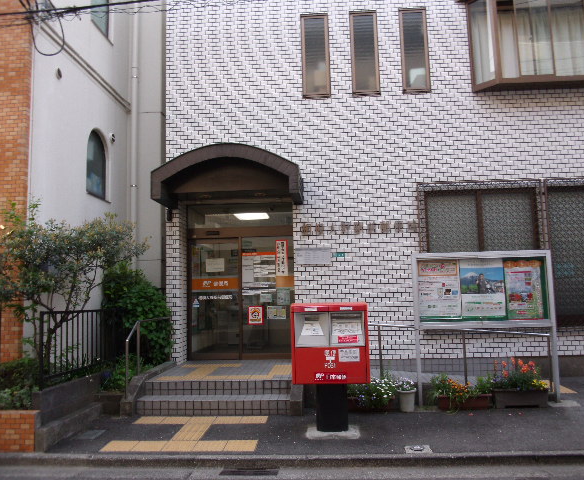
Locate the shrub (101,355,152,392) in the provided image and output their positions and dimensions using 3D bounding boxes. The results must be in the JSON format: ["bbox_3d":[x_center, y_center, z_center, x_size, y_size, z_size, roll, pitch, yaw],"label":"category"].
[{"bbox_3d":[-2.167,1.742,6.757,0.550,0.430,0.520,-2,-6,3],"label":"shrub"}]

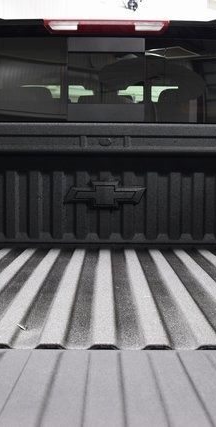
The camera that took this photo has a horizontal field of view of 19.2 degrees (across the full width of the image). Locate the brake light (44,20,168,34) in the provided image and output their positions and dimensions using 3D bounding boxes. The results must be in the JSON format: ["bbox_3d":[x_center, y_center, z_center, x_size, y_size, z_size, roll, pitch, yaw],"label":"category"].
[{"bbox_3d":[-0.007,-0.888,3.055,0.590,0.065,0.070,0,4,0],"label":"brake light"}]

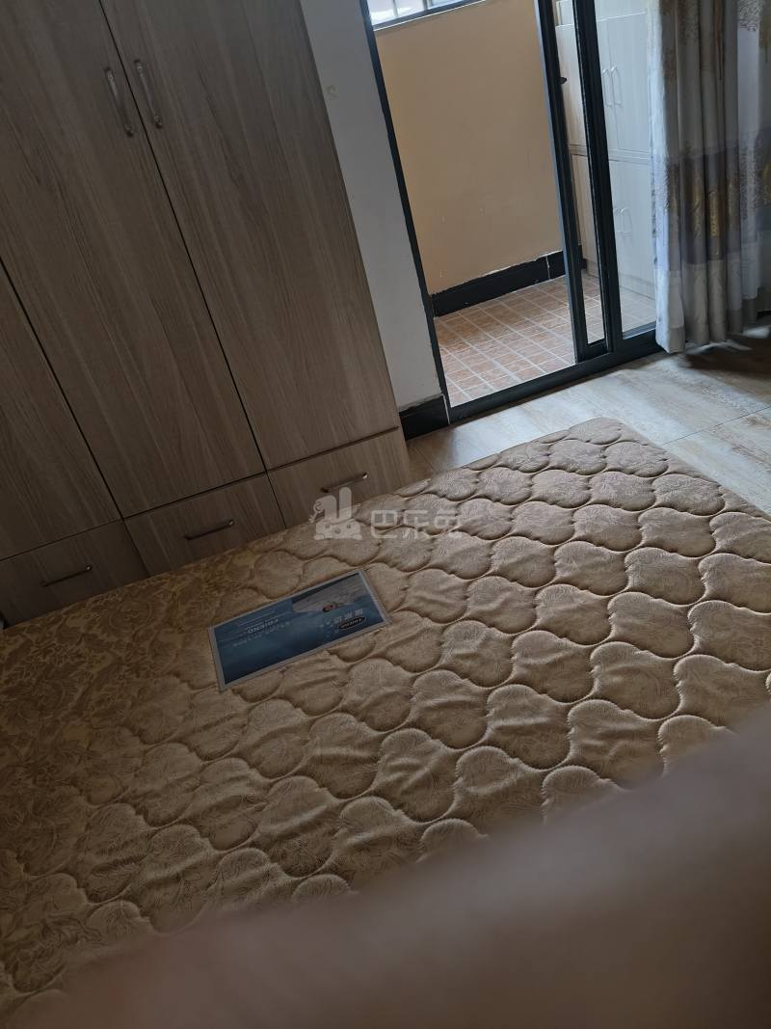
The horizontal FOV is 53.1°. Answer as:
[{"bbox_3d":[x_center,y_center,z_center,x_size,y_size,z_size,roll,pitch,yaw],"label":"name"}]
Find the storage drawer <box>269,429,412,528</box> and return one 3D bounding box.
[{"bbox_3d":[-0.161,-0.168,2.155,0.350,0.205,0.440,-19,31,-7],"label":"storage drawer"}]

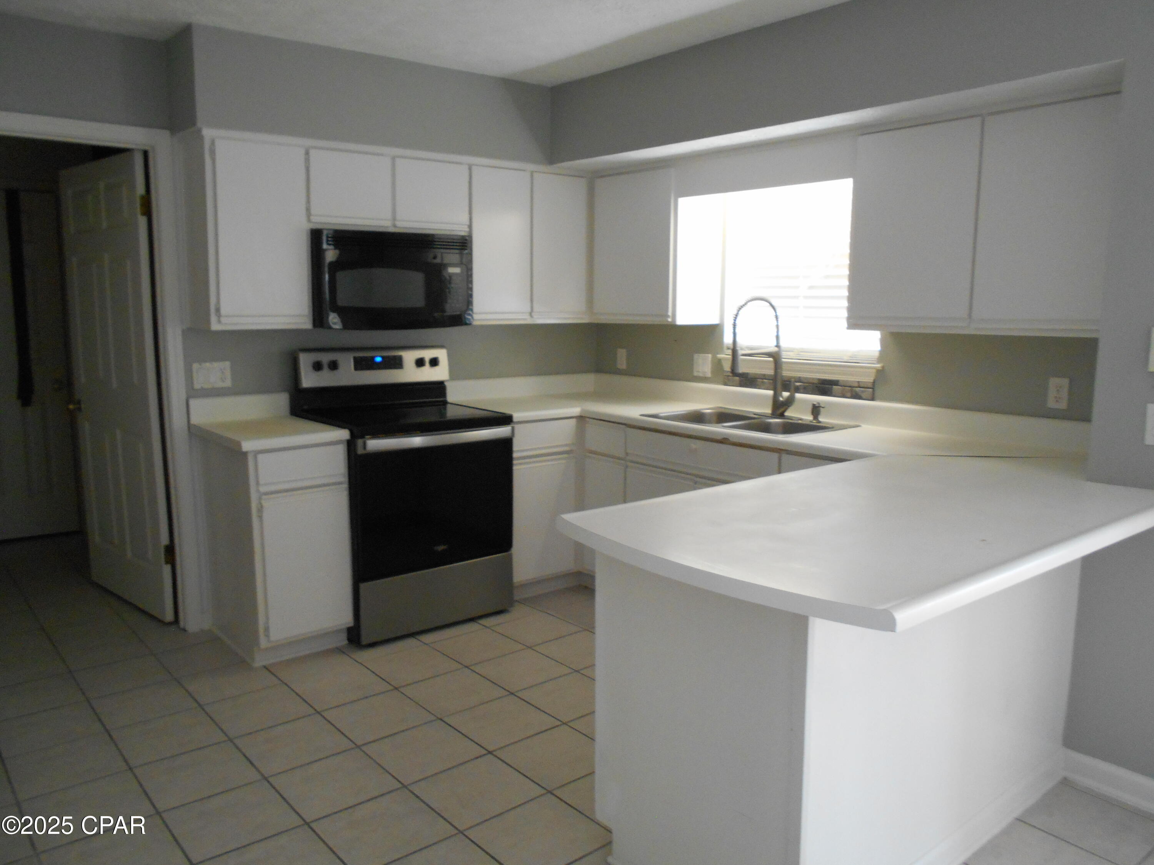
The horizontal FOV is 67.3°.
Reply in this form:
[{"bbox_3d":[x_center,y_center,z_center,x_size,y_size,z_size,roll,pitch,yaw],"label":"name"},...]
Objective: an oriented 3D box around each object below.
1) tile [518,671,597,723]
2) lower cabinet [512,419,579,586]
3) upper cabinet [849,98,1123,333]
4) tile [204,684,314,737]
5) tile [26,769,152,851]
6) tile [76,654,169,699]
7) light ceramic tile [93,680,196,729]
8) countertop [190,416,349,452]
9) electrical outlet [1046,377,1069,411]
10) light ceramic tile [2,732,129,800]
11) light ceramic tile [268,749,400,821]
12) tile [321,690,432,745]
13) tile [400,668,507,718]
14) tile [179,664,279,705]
[{"bbox_3d":[-0.022,0.984,3.216,0.304,0.010,0.304,-6,11,-40],"label":"tile"},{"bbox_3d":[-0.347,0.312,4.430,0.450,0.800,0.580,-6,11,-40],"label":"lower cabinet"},{"bbox_3d":[1.495,-0.747,3.094,0.326,0.790,0.982,-6,10,-40],"label":"upper cabinet"},{"bbox_3d":[-1.128,0.991,3.086,0.304,0.010,0.304,-6,11,-40],"label":"tile"},{"bbox_3d":[-1.395,1.077,2.474,0.304,0.010,0.304,-6,11,-40],"label":"tile"},{"bbox_3d":[-1.749,0.941,3.339,0.299,0.010,0.299,-6,11,-40],"label":"tile"},{"bbox_3d":[-1.557,0.981,3.126,0.304,0.010,0.304,-6,11,-40],"label":"light ceramic tile"},{"bbox_3d":[-1.251,-0.004,3.494,0.430,0.038,0.640,-6,10,-40],"label":"countertop"},{"bbox_3d":[1.766,-0.143,3.181,0.009,0.114,0.070,-6,11,-40],"label":"electrical outlet"},{"bbox_3d":[-1.574,1.027,2.670,0.300,0.010,0.300,-6,10,-40],"label":"light ceramic tile"},{"bbox_3d":[-0.719,1.047,2.582,0.300,0.010,0.300,-6,10,-40],"label":"light ceramic tile"},{"bbox_3d":[-0.685,0.988,3.009,0.300,0.010,0.300,-6,10,-40],"label":"tile"},{"bbox_3d":[-0.459,0.969,3.232,0.299,0.010,0.299,-6,11,-40],"label":"tile"},{"bbox_3d":[-1.319,0.951,3.303,0.299,0.010,0.299,-6,11,-40],"label":"tile"}]

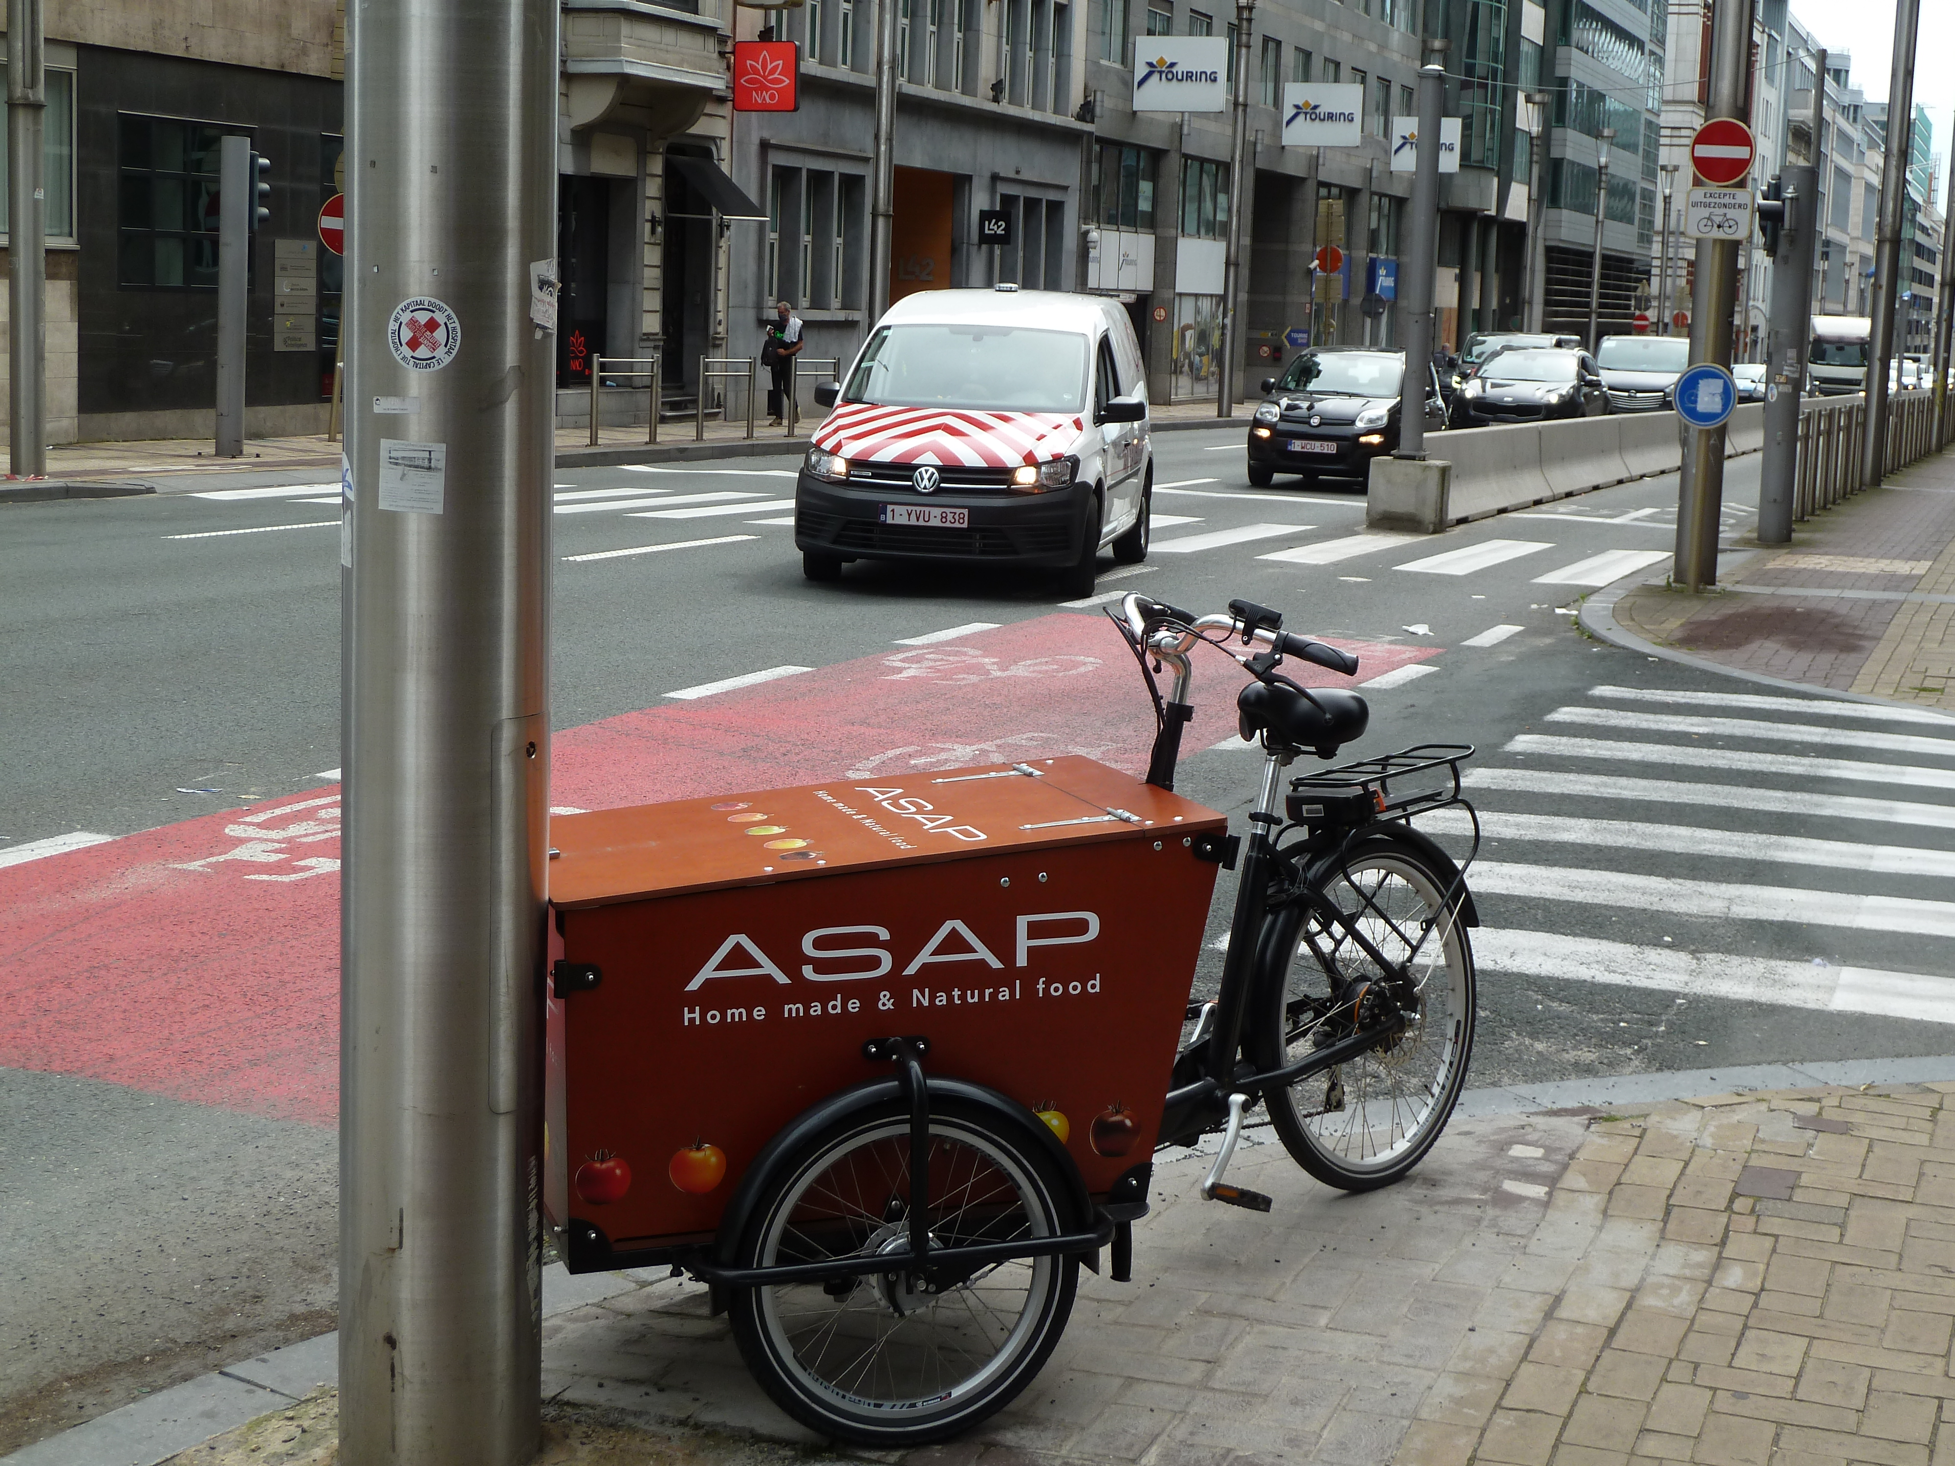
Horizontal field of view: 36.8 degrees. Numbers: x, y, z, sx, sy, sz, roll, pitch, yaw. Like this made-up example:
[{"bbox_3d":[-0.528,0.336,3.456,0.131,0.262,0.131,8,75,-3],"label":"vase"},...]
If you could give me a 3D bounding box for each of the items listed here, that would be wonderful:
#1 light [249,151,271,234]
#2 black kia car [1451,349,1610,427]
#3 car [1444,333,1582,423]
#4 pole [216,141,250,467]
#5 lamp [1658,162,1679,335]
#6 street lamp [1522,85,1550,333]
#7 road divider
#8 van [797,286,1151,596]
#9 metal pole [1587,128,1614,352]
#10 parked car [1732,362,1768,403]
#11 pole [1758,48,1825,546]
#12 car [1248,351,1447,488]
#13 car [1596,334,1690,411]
[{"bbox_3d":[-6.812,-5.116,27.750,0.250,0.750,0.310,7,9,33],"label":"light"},{"bbox_3d":[8.115,-4.828,42.820,1.860,1.640,4.480,5,8,20],"label":"black kia car"},{"bbox_3d":[10.625,-6.896,57.644,1.930,1.920,5.100,5,8,20],"label":"car"},{"bbox_3d":[-6.924,-4.052,27.321,0.268,2.946,0.268,0,8,-14],"label":"pole"},{"bbox_3d":[26.217,-17.269,112.182,0.600,8.660,0.600,5,8,20],"label":"lamp"},{"bbox_3d":[15.007,-13.112,79.441,0.600,8.150,0.600,5,8,20],"label":"street lamp"},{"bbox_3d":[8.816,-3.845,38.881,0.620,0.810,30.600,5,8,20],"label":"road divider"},{"bbox_3d":[0.100,-1.950,18.680,1.870,1.840,4.420,3,8,10],"label":"van"},{"bbox_3d":[20.247,-15.283,95.921,0.600,8.660,0.600,5,8,20],"label":"metal pole"},{"bbox_3d":[19.800,-8.810,75.000,1.800,1.500,4.300,5,8,20],"label":"parked car"},{"bbox_3d":[6.349,-3.392,22.909,0.300,3.820,0.300,5,8,20],"label":"pole"},{"bbox_3d":[4.070,-3.460,31.900,1.700,1.540,3.650,5,8,19],"label":"car"},{"bbox_3d":[12.046,-6.164,52.535,1.950,1.960,5.000,5,8,20],"label":"car"}]

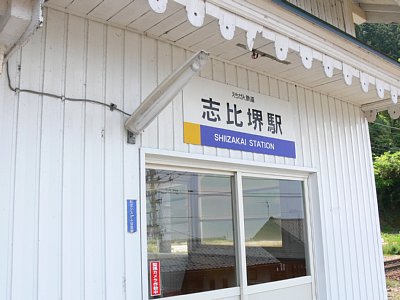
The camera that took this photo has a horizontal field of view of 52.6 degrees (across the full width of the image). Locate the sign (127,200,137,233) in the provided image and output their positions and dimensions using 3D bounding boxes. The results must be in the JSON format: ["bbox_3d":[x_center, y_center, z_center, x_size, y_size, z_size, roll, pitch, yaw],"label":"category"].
[{"bbox_3d":[-0.381,0.377,2.297,0.064,0.186,0.010,7,-14,-39],"label":"sign"}]

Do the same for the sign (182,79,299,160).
[{"bbox_3d":[0.352,-0.226,3.052,1.176,0.495,0.030,7,-14,-39],"label":"sign"}]

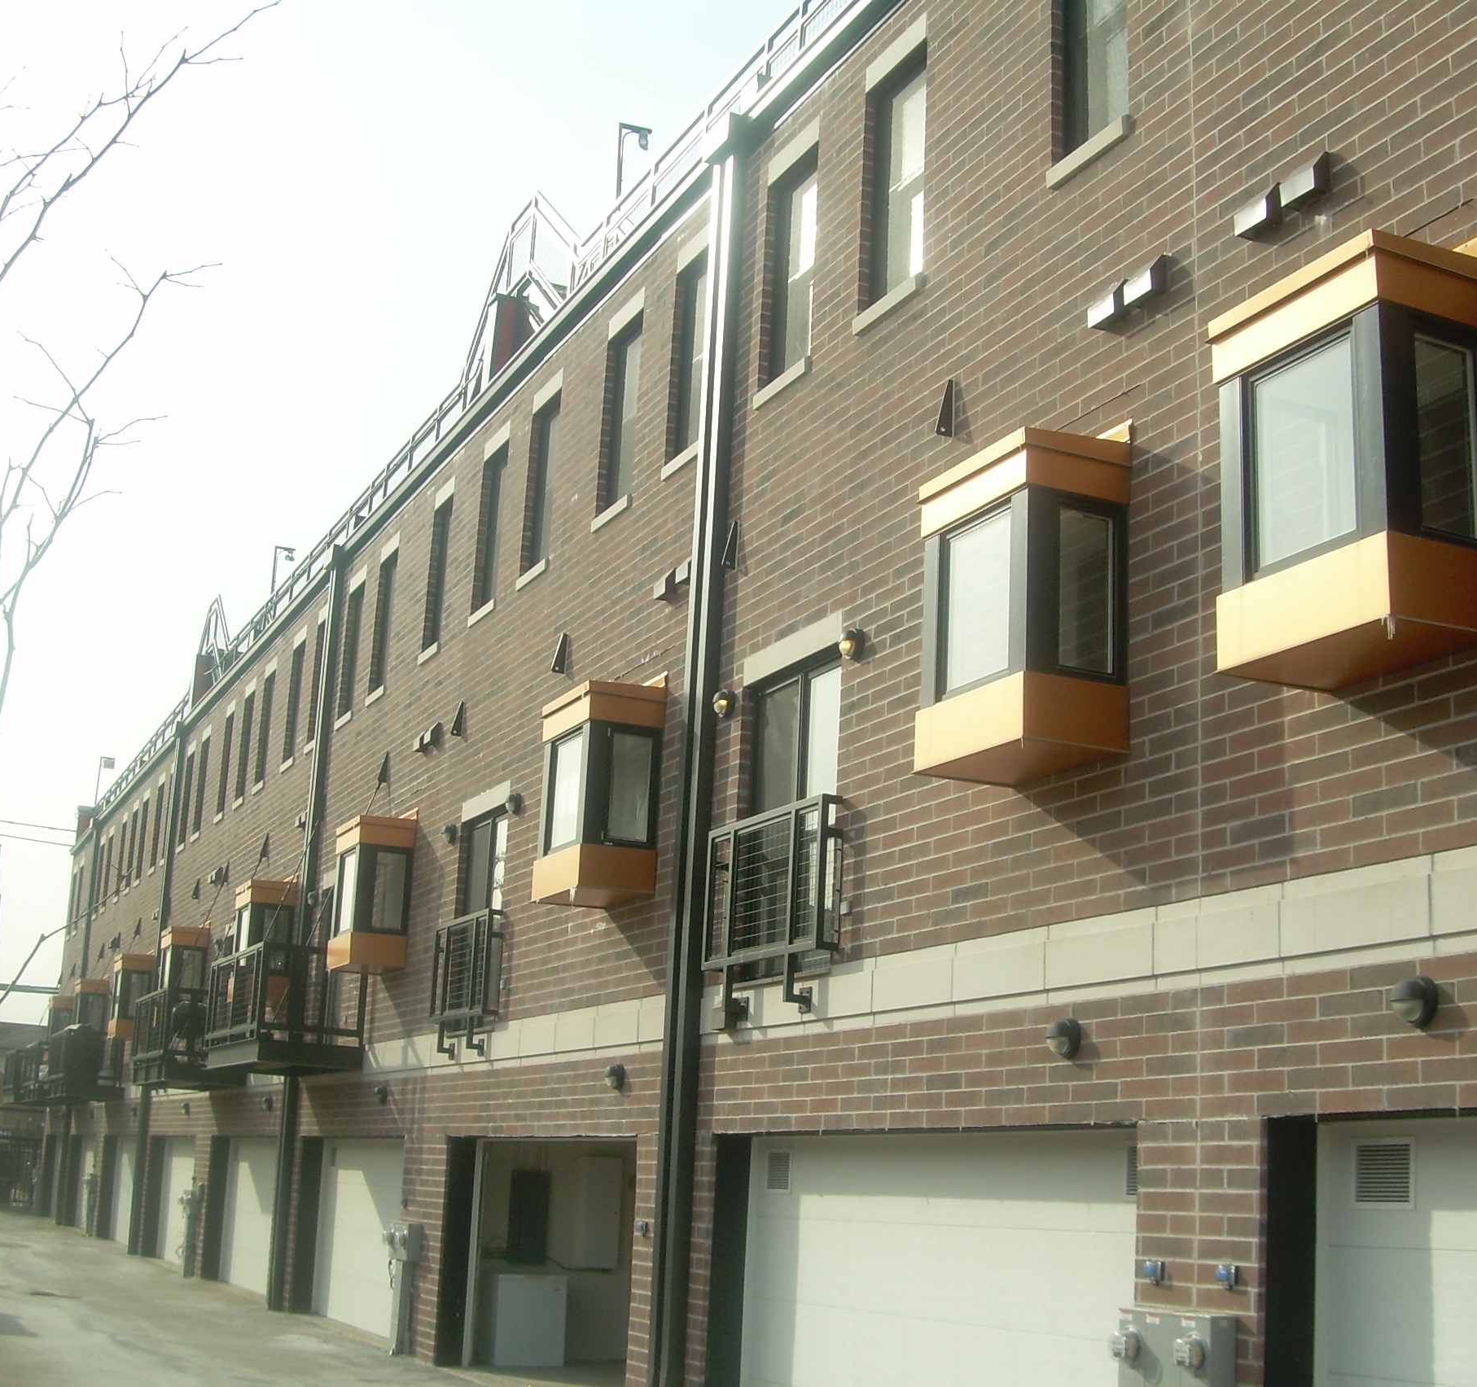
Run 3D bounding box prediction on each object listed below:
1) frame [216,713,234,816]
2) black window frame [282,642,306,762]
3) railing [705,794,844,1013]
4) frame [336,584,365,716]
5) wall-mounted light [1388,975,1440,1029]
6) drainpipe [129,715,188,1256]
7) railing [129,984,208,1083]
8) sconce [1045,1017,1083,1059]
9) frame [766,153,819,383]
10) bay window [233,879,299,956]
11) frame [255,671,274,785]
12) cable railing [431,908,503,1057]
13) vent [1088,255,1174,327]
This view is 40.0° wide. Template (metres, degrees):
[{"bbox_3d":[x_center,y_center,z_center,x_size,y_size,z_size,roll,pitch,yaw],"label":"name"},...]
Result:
[{"bbox_3d":[-8.395,1.163,33.542,0.140,1.700,0.700,9,-15,-23],"label":"frame"},{"bbox_3d":[-6.239,0.126,28.869,0.140,1.700,0.840,9,-15,-23],"label":"black window frame"},{"bbox_3d":[0.199,1.439,13.134,0.165,1.320,1.750,9,-15,-23],"label":"railing"},{"bbox_3d":[-4.787,-0.521,25.503,0.130,1.635,0.810,9,-15,-23],"label":"frame"},{"bbox_3d":[2.542,1.171,7.745,0.165,0.205,0.205,9,-15,-23],"label":"wall-mounted light"},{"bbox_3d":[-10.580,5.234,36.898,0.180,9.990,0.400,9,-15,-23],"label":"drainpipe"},{"bbox_3d":[-7.835,4.988,29.112,1.200,1.310,3.000,9,-15,-23],"label":"railing"},{"bbox_3d":[1.540,1.671,9.819,0.150,0.200,0.200,9,-15,-23],"label":"sconce"},{"bbox_3d":[0.427,-3.052,14.648,0.140,1.700,0.860,9,-15,-23],"label":"frame"},{"bbox_3d":[-6.291,3.255,26.796,0.610,1.645,1.040,9,-15,-23],"label":"bay window"},{"bbox_3d":[-7.072,0.527,30.671,0.140,1.700,0.840,9,-15,-23],"label":"frame"},{"bbox_3d":[-2.536,2.731,18.837,0.160,1.290,1.650,9,-15,-23],"label":"cable railing"},{"bbox_3d":[1.980,-2.042,10.342,0.125,0.235,0.560,9,-15,-23],"label":"vent"}]

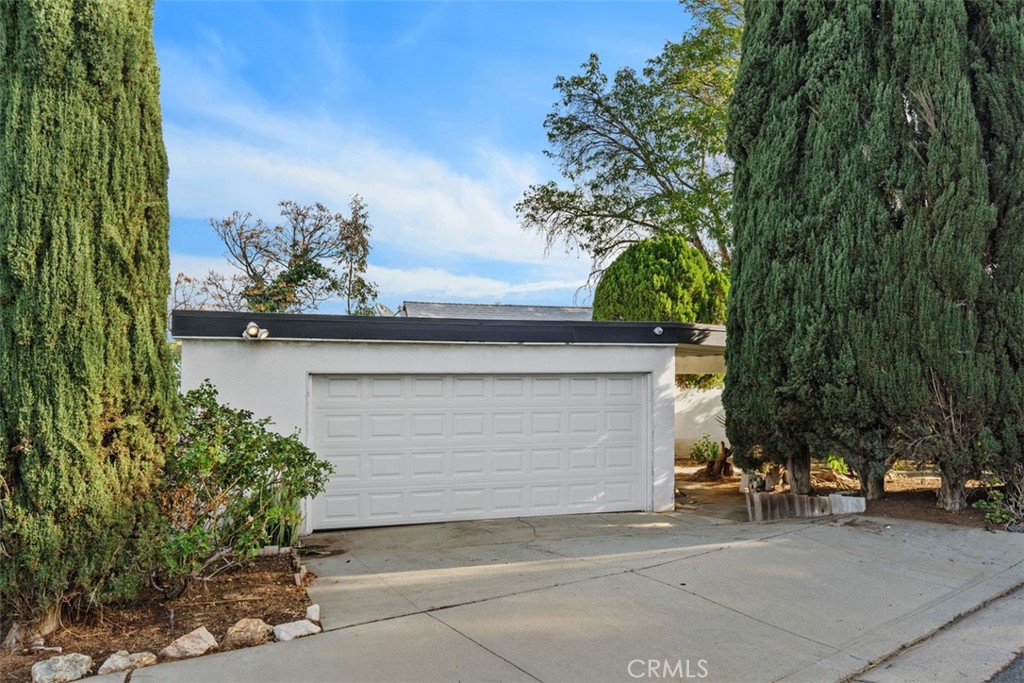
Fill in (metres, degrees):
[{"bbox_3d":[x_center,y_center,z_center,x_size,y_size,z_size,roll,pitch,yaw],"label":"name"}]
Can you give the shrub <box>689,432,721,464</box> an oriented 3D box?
[{"bbox_3d":[4.195,2.332,15.500,0.680,0.720,0.620,1,-2,-17],"label":"shrub"}]

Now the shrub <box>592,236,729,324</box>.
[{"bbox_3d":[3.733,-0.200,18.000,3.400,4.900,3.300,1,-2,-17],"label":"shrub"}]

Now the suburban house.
[{"bbox_3d":[-1.452,1.182,12.966,7.750,2.900,6.200,1,-2,-17],"label":"suburban house"}]

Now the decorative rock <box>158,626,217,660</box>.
[{"bbox_3d":[-1.533,1.427,3.360,0.250,0.140,0.170,1,-2,-30],"label":"decorative rock"}]

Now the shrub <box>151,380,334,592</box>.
[{"bbox_3d":[-1.963,1.067,5.200,1.300,1.500,1.250,1,-2,-17],"label":"shrub"}]

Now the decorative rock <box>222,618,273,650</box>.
[{"bbox_3d":[-1.309,1.450,3.520,0.230,0.130,0.180,1,-2,-30],"label":"decorative rock"}]

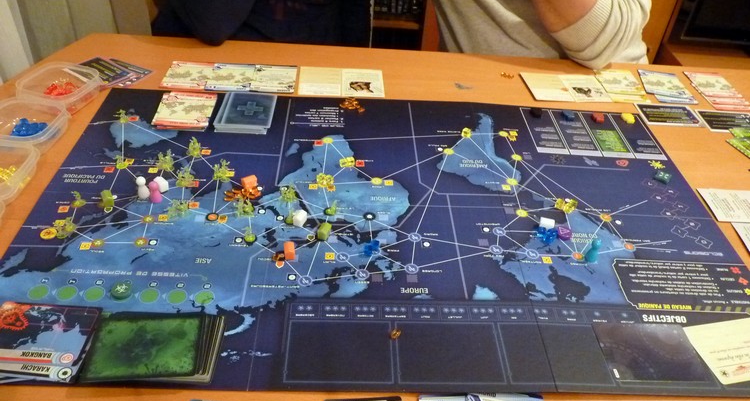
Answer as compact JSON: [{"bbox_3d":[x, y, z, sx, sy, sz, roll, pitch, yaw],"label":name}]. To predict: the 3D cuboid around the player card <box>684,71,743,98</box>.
[{"bbox_3d":[0.564,-0.194,0.978,0.063,0.002,0.088,2,39,-4],"label":"player card"}]

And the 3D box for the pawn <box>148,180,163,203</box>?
[{"bbox_3d":[-0.239,-0.010,0.636,0.013,0.024,0.013,2,39,-4],"label":"pawn"}]

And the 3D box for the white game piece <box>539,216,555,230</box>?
[{"bbox_3d":[0.192,0.026,0.650,0.015,0.012,0.010,12,40,9],"label":"white game piece"}]

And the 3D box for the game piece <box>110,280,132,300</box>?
[{"bbox_3d":[-0.232,0.084,0.537,0.018,0.006,0.018,5,39,0],"label":"game piece"}]

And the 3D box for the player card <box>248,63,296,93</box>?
[{"bbox_3d":[-0.153,-0.185,0.890,0.064,0.002,0.088,2,39,-4],"label":"player card"}]

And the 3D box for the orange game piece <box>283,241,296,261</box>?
[{"bbox_3d":[-0.086,0.051,0.589,0.011,0.011,0.014,-1,39,-7],"label":"orange game piece"}]

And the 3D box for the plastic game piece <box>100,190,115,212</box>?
[{"bbox_3d":[-0.289,-0.002,0.631,0.011,0.011,0.017,-15,43,-23],"label":"plastic game piece"}]

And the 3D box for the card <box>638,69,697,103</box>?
[{"bbox_3d":[0.476,-0.185,0.951,0.063,0.003,0.100,6,39,1],"label":"card"}]

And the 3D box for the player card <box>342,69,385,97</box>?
[{"bbox_3d":[-0.018,-0.179,0.890,0.063,0.002,0.088,2,39,-4],"label":"player card"}]

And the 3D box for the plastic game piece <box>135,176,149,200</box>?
[{"bbox_3d":[-0.254,-0.015,0.640,0.013,0.024,0.013,2,39,-4],"label":"plastic game piece"}]

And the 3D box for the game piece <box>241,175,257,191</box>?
[{"bbox_3d":[-0.144,-0.021,0.672,0.015,0.012,0.010,-14,43,-22],"label":"game piece"}]

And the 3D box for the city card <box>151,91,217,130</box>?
[{"bbox_3d":[-0.254,-0.122,0.788,0.068,0.006,0.087,1,39,-5],"label":"city card"}]

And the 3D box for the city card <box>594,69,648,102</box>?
[{"bbox_3d":[0.402,-0.188,0.953,0.062,0.002,0.098,3,39,-2],"label":"city card"}]

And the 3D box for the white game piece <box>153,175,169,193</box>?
[{"bbox_3d":[-0.240,-0.018,0.658,0.011,0.011,0.014,-19,44,-27],"label":"white game piece"}]

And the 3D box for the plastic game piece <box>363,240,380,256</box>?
[{"bbox_3d":[-0.003,0.048,0.603,0.009,0.008,0.017,27,44,25],"label":"plastic game piece"}]

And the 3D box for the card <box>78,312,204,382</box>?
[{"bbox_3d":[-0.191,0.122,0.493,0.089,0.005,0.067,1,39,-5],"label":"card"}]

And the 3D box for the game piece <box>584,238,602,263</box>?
[{"bbox_3d":[0.230,0.052,0.612,0.014,0.026,0.014,5,39,0],"label":"game piece"}]

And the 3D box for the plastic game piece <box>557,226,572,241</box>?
[{"bbox_3d":[0.209,0.035,0.642,0.013,0.011,0.013,22,42,19],"label":"plastic game piece"}]

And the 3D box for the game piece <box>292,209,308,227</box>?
[{"bbox_3d":[-0.080,0.020,0.629,0.011,0.011,0.014,16,40,13],"label":"game piece"}]

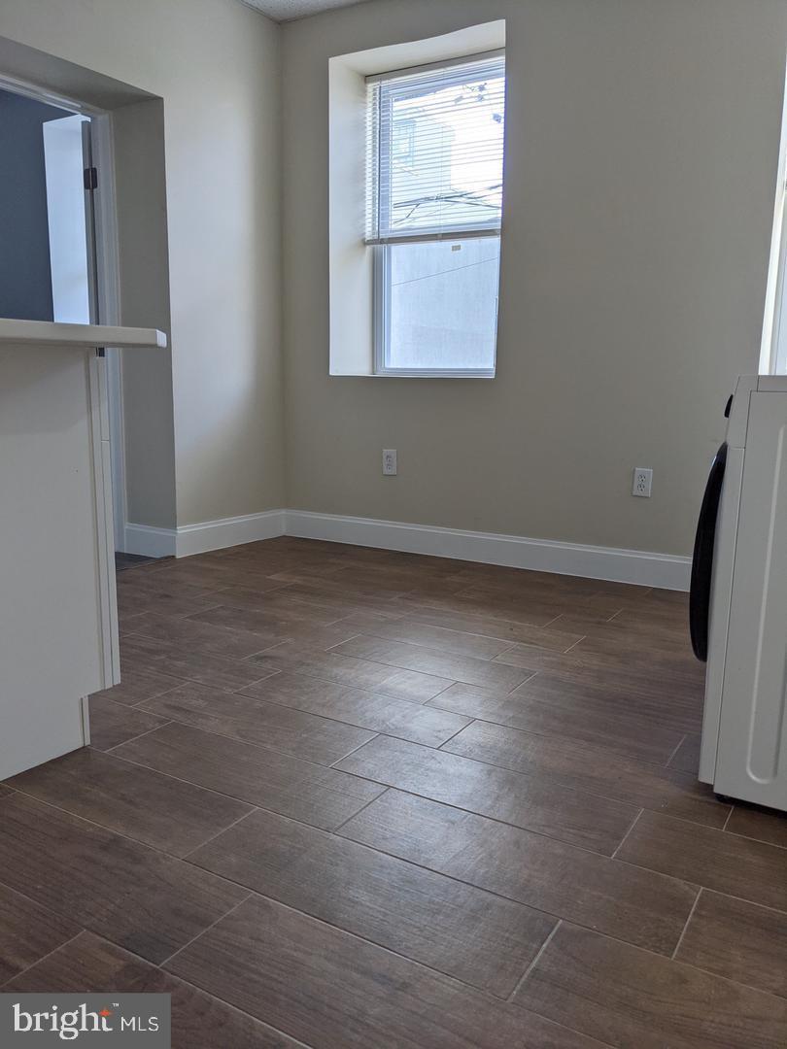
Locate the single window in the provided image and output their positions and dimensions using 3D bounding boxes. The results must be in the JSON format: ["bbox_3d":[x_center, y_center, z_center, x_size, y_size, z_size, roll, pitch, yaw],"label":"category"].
[{"bbox_3d":[0.238,-1.449,3.981,0.866,1.439,0.110,7,12,31],"label":"single window"}]

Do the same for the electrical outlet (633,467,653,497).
[{"bbox_3d":[1.015,-0.170,3.319,0.070,0.114,0.012,7,12,31],"label":"electrical outlet"}]

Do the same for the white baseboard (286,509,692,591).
[{"bbox_3d":[0.351,0.098,3.771,2.153,0.143,0.020,7,12,31],"label":"white baseboard"}]

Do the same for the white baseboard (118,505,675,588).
[{"bbox_3d":[-0.004,0.134,3.538,2.433,0.143,0.791,7,12,31],"label":"white baseboard"}]

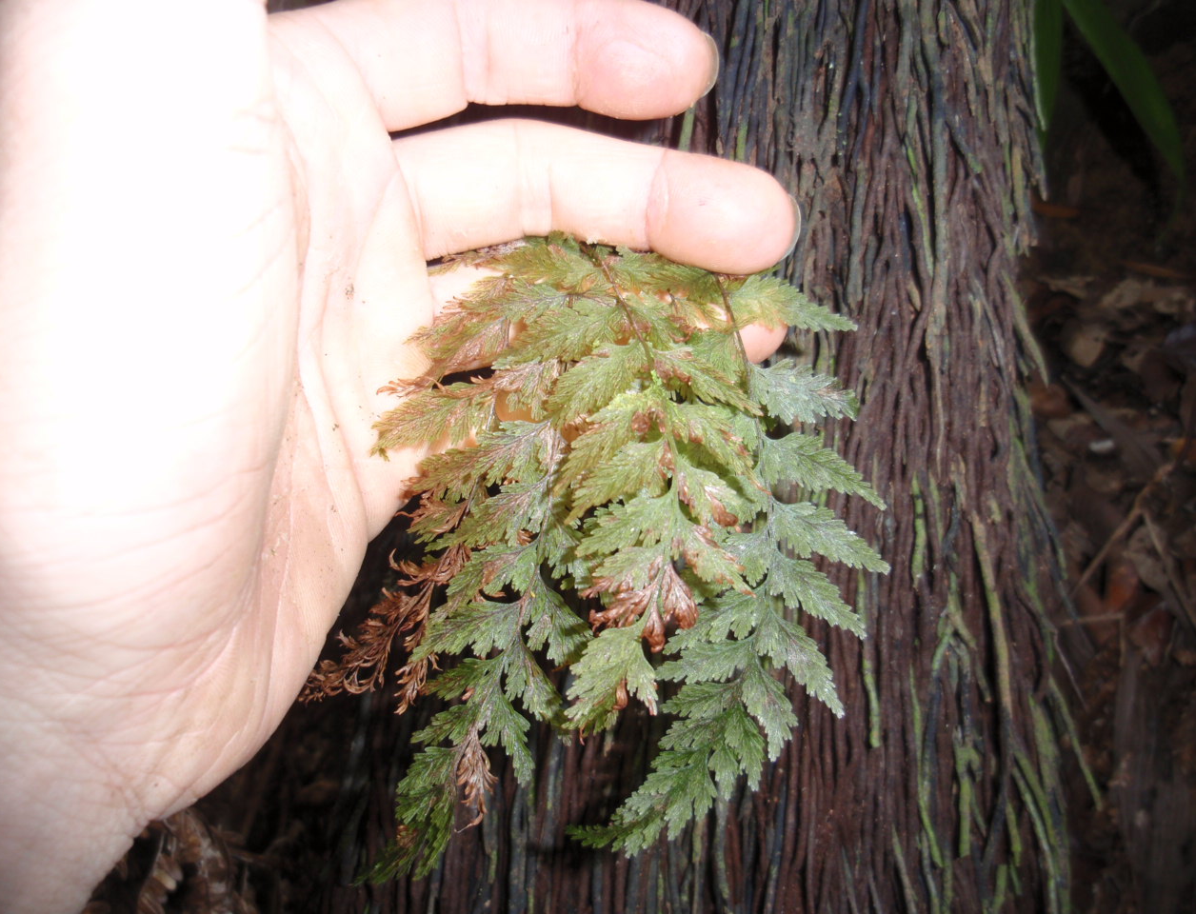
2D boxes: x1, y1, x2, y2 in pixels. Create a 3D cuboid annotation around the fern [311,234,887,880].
[{"bbox_3d":[0.000,0.022,0.186,0.108,0.125,0.045,0,20,0],"label":"fern"}]

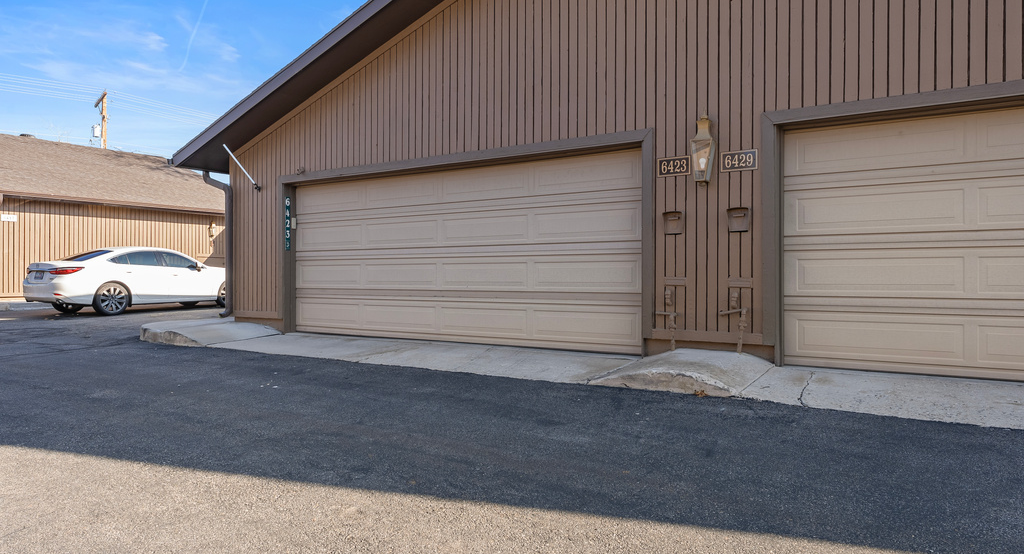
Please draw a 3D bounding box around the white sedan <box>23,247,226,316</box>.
[{"bbox_3d":[-8.390,0.058,15.830,1.860,1.450,4.880,0,0,31],"label":"white sedan"}]

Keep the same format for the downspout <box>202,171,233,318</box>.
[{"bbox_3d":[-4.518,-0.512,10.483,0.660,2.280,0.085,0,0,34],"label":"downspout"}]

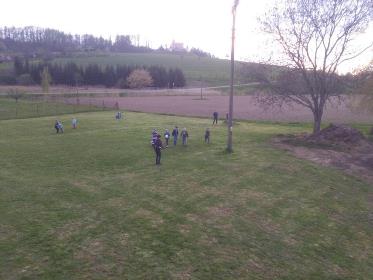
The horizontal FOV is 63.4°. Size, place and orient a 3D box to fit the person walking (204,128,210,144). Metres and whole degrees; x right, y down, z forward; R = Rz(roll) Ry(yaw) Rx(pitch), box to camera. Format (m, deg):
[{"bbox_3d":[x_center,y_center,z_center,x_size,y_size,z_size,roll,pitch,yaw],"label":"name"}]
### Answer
[{"bbox_3d":[1.709,-0.288,24.800,0.420,1.320,0.420,6,10,30],"label":"person walking"}]

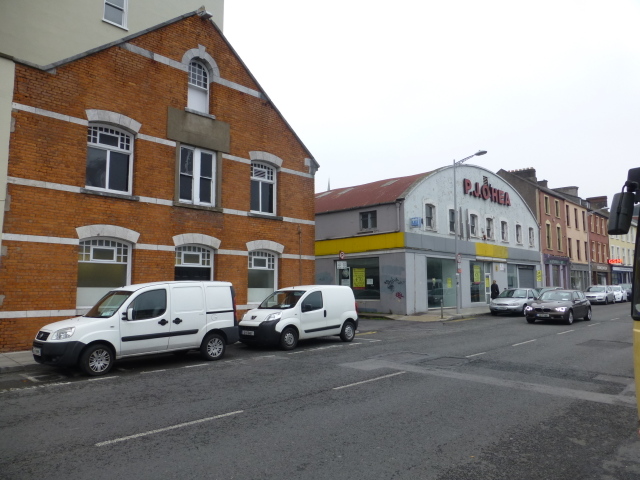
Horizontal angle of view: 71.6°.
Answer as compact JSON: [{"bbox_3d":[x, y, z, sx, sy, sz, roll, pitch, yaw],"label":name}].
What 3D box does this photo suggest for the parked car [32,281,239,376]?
[{"bbox_3d":[-3.961,1.847,9.969,1.720,1.820,4.220,-6,-9,43],"label":"parked car"}]

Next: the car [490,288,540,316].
[{"bbox_3d":[11.206,3.471,25.079,4.550,1.430,1.760,6,-9,-44],"label":"car"}]

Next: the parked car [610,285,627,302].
[{"bbox_3d":[27.628,5.084,41.882,4.250,1.490,1.760,6,-9,-44],"label":"parked car"}]

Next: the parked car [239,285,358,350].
[{"bbox_3d":[-0.659,2.248,13.332,1.710,1.720,3.860,-6,-9,42],"label":"parked car"}]

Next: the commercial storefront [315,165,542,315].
[{"bbox_3d":[6.204,0.468,37.414,19.000,10.000,16.000,6,-9,-43],"label":"commercial storefront"}]

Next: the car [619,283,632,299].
[{"bbox_3d":[31.186,5.345,45.291,4.400,1.650,1.800,6,-9,-44],"label":"car"}]

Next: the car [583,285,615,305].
[{"bbox_3d":[23.901,4.724,38.081,4.550,1.460,1.780,6,-9,-44],"label":"car"}]

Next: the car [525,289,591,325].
[{"bbox_3d":[11.316,3.167,21.028,4.320,1.420,1.770,6,-9,-44],"label":"car"}]

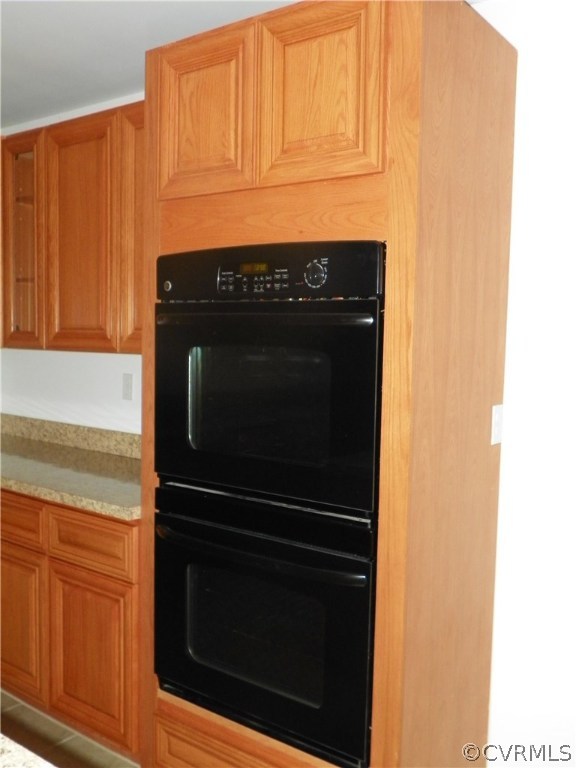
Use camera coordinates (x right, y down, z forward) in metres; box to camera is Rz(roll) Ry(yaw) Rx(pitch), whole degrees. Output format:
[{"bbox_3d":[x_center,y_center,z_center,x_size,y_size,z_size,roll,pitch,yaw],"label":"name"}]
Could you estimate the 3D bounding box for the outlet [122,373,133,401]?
[{"bbox_3d":[-0.693,0.014,3.264,0.068,0.115,0.012,4,5,37],"label":"outlet"}]

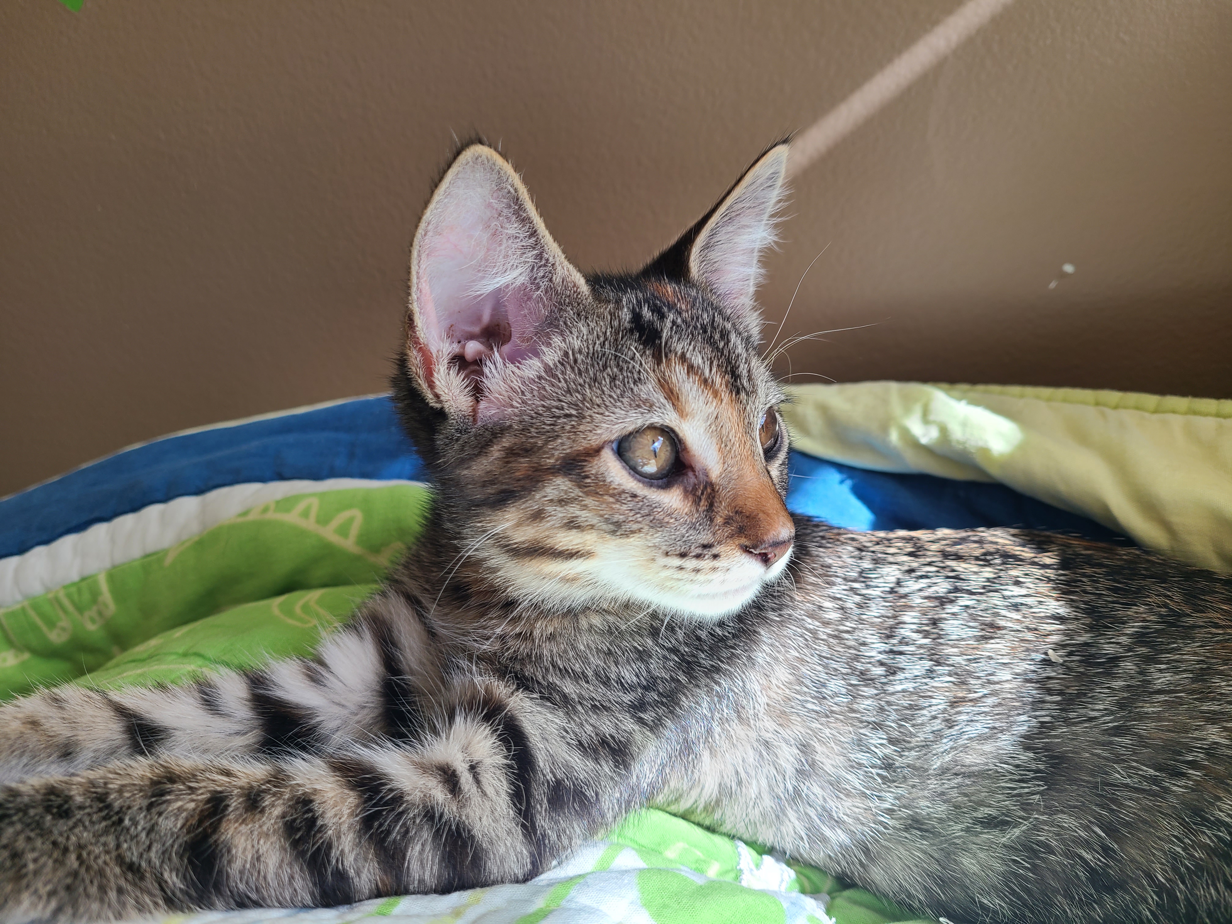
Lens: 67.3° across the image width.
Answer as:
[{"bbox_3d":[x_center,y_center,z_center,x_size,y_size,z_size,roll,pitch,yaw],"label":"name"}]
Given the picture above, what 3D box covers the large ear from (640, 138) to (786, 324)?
[{"bbox_3d":[0.032,-0.066,0.277,0.026,0.058,0.042,13,1,30],"label":"large ear"}]

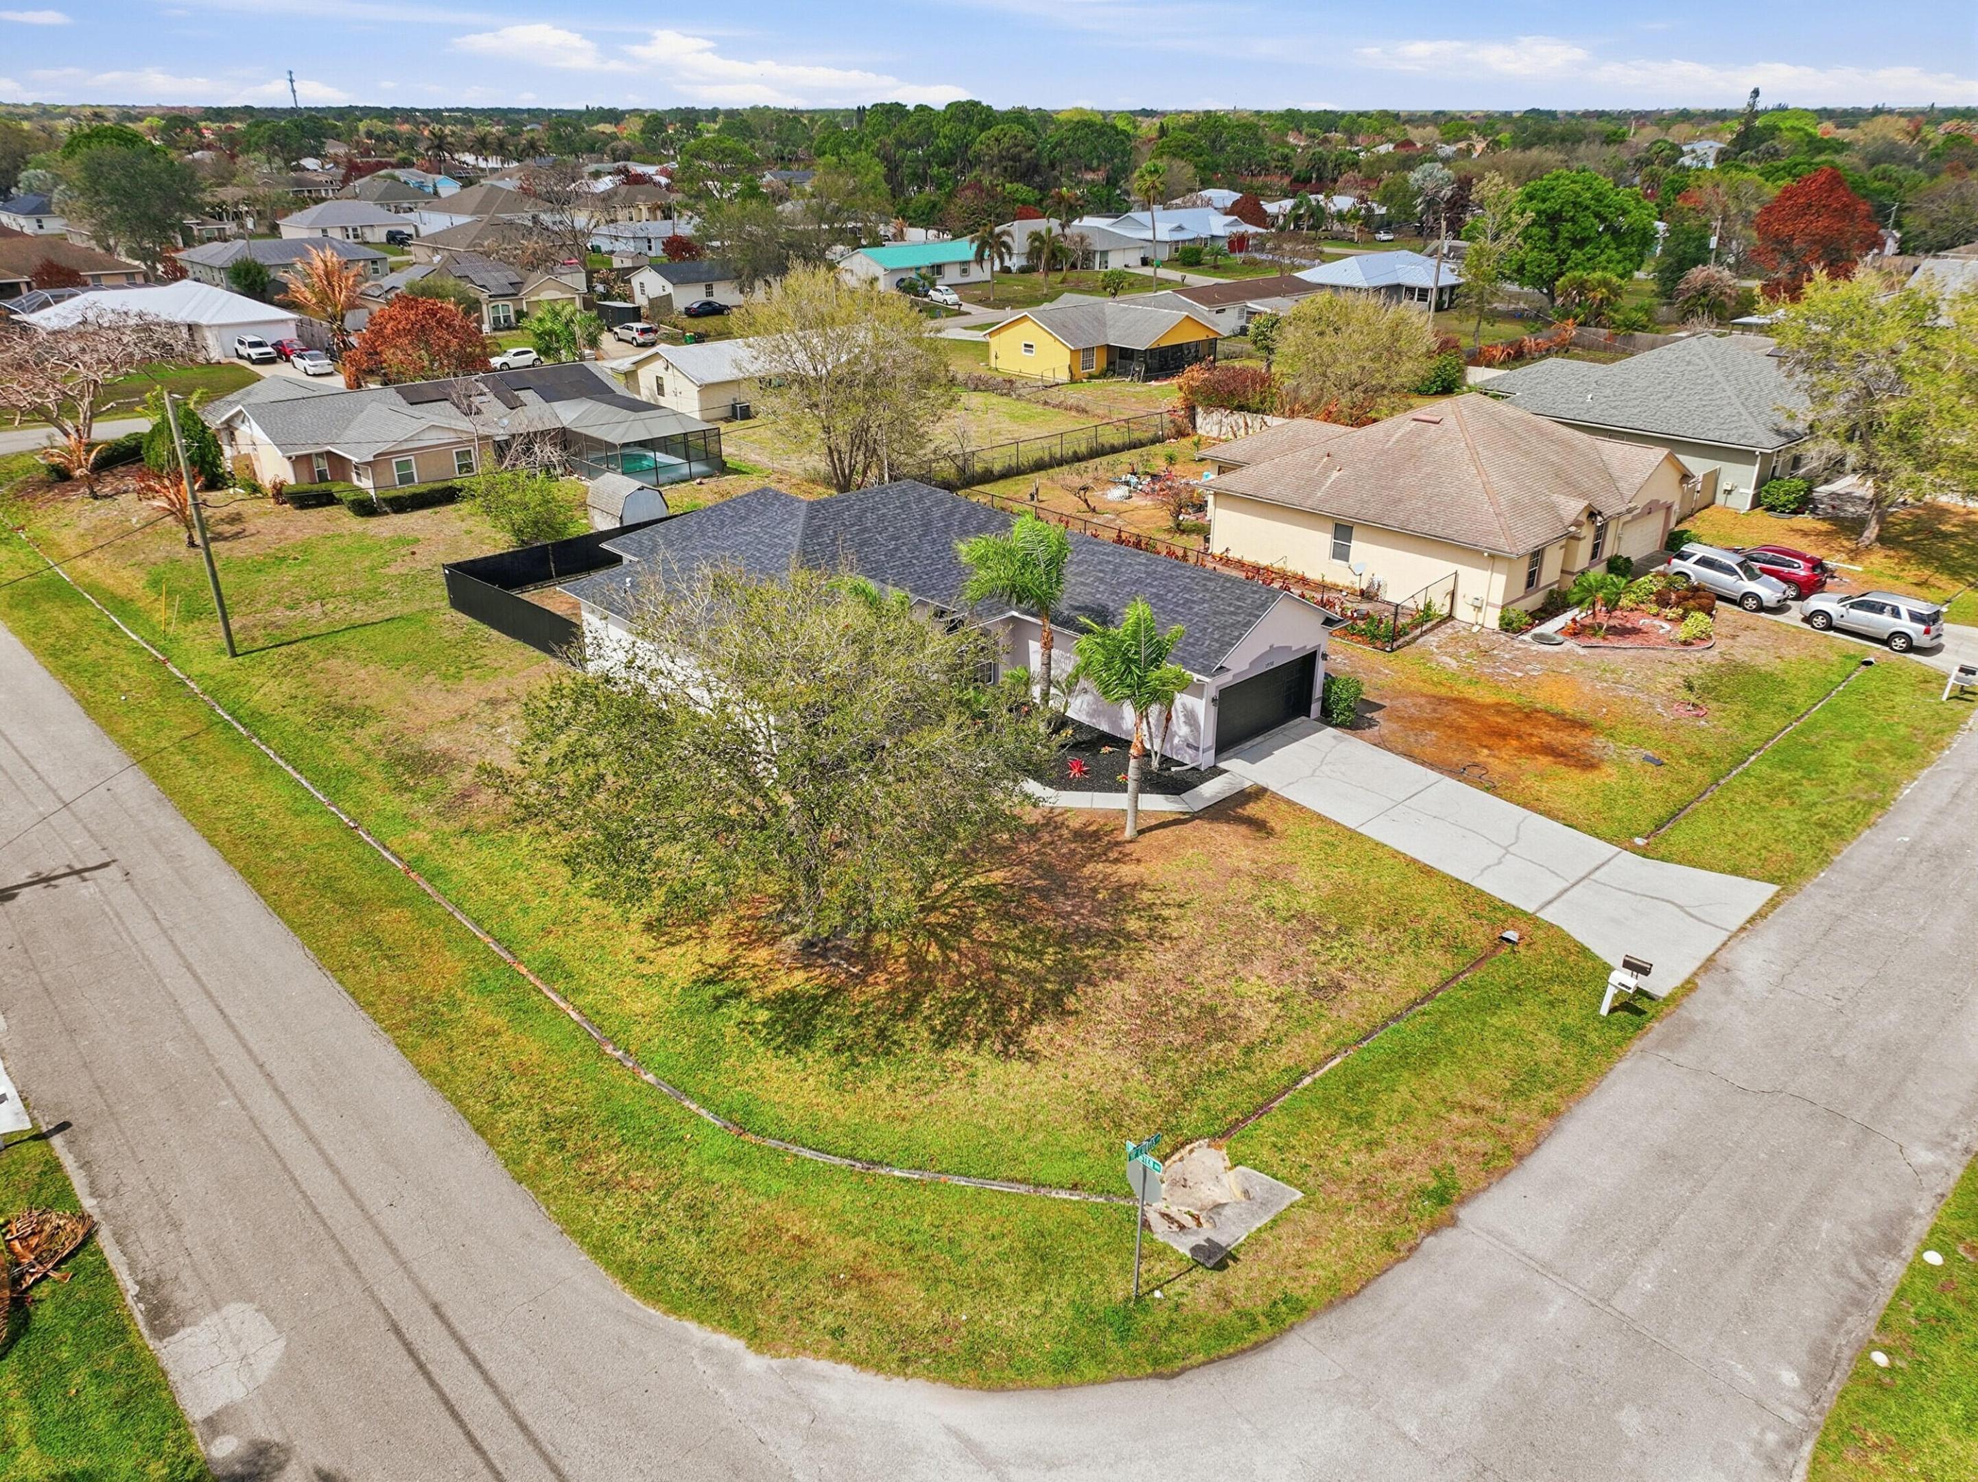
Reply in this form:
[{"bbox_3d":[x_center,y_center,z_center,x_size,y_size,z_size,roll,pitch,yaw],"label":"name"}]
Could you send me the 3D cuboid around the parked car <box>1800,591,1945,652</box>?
[{"bbox_3d":[32.724,-4.688,50.782,1.820,1.680,4.600,-19,31,-35],"label":"parked car"}]

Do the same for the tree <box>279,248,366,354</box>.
[{"bbox_3d":[-50.379,-33.318,104.625,6.200,8.400,6.200,-11,27,-22],"label":"tree"}]

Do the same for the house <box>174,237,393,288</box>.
[{"bbox_3d":[-78.561,-53.463,152.313,17.100,4.900,16.380,-21,32,-38],"label":"house"}]

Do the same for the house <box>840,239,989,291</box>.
[{"bbox_3d":[-7.449,-52.551,150.680,16.100,4.400,9.500,-21,32,-38],"label":"house"}]

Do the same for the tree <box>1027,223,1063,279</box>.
[{"bbox_3d":[6.098,-51.155,145.480,4.194,6.651,4.194,0,25,0],"label":"tree"}]

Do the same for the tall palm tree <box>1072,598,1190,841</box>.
[{"bbox_3d":[3.842,-0.357,35.433,3.000,6.500,3.000,0,25,0],"label":"tall palm tree"}]

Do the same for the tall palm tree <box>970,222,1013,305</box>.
[{"bbox_3d":[0.250,-48.153,137.829,4.300,7.600,4.300,0,25,0],"label":"tall palm tree"}]

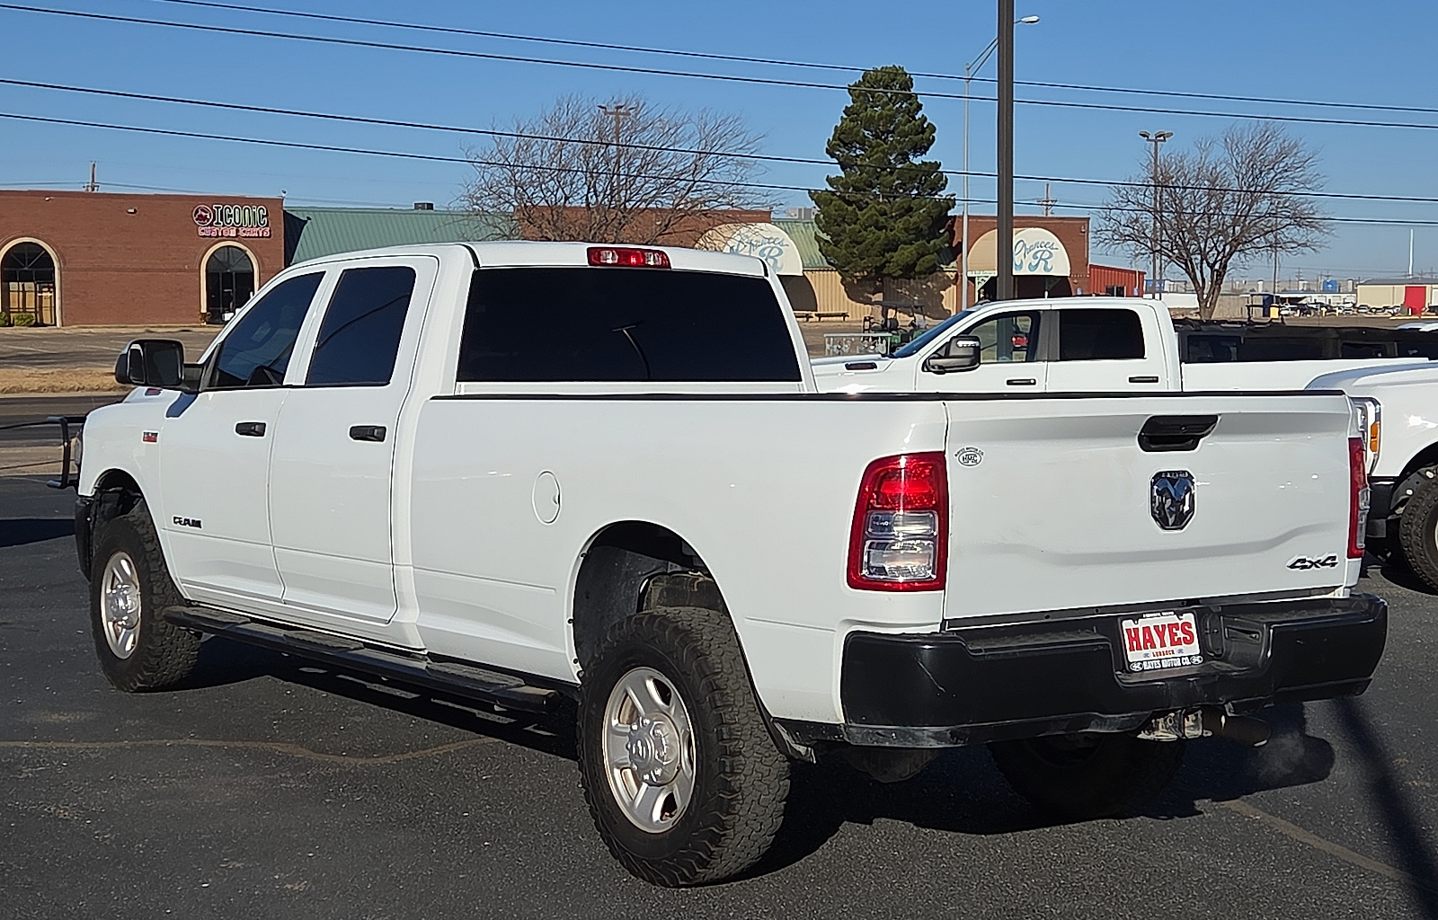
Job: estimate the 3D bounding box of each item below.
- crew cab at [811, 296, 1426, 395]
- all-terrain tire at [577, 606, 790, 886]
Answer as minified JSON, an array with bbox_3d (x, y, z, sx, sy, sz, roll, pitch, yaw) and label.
[{"bbox_3d":[3.302,-0.457,19.990,6.050,2.020,2.080,0,3,6],"label":"crew cab"},{"bbox_3d":[-0.113,0.847,6.508,0.265,0.825,0.825,-2,4,-35],"label":"all-terrain tire"}]

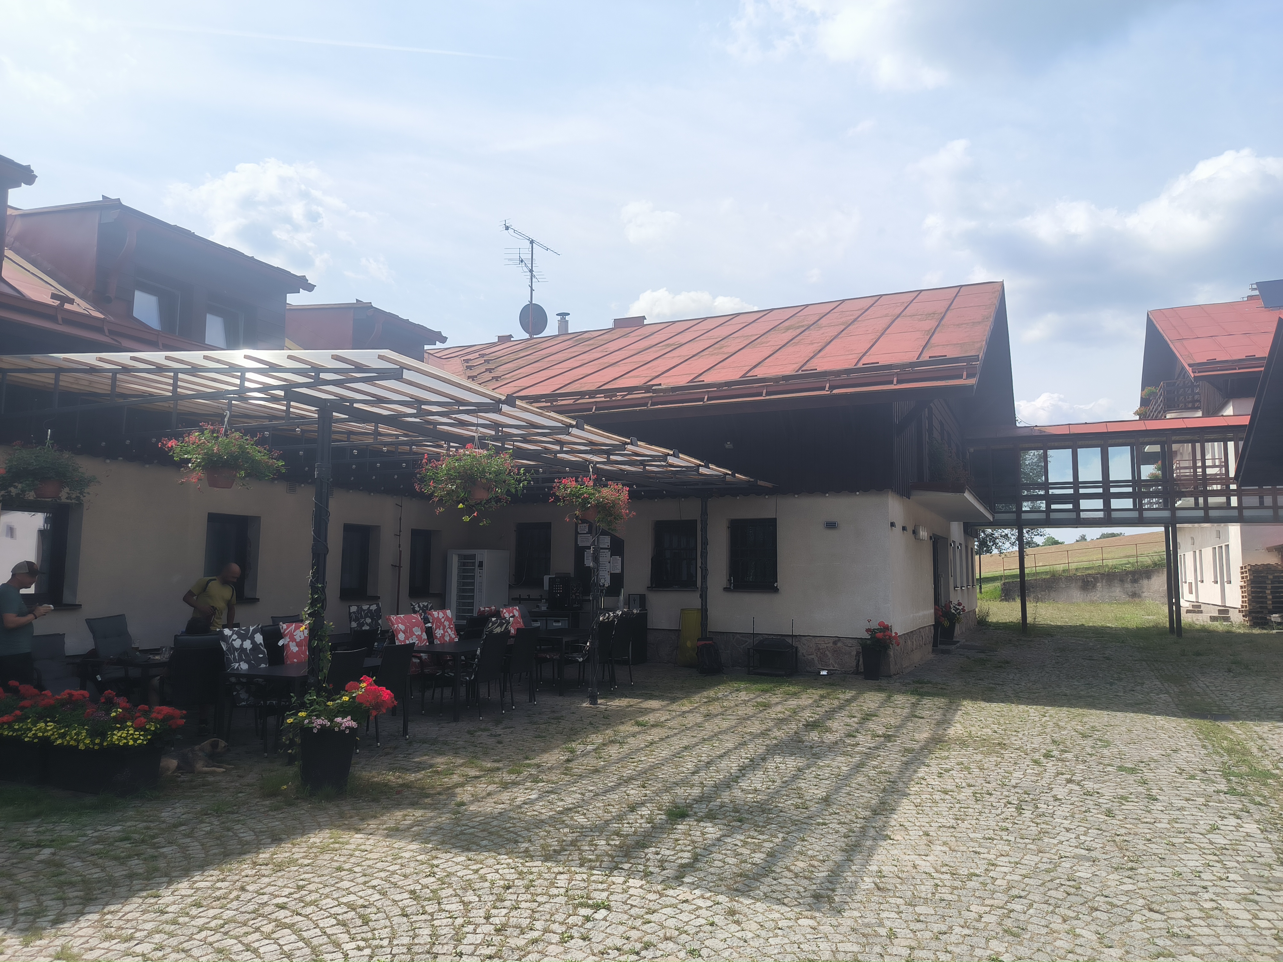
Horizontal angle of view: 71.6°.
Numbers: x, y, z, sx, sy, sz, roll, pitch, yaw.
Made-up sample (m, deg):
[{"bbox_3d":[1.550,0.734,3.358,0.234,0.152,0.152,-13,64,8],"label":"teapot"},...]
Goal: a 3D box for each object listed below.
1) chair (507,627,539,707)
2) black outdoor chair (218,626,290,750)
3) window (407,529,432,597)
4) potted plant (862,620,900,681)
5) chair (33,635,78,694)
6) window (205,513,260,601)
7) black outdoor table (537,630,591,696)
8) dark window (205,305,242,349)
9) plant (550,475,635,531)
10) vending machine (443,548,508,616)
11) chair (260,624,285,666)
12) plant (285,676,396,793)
[{"bbox_3d":[-1.642,2.248,10.853,0.600,0.930,0.560,-2,-7,24],"label":"chair"},{"bbox_3d":[-3.626,1.976,8.395,0.660,1.040,0.570,-3,-7,26],"label":"black outdoor chair"},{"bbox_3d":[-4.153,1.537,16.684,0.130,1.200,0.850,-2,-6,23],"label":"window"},{"bbox_3d":[3.419,2.414,12.750,0.510,0.833,0.480,-2,-7,24],"label":"potted plant"},{"bbox_3d":[-5.896,2.033,8.876,0.680,0.970,0.600,-3,-7,26],"label":"chair"},{"bbox_3d":[-5.729,1.071,12.392,0.180,1.170,0.810,-3,-7,28],"label":"window"},{"bbox_3d":[-1.063,2.476,12.344,0.880,0.740,1.500,-3,-7,26],"label":"black outdoor table"},{"bbox_3d":[-5.697,-2.007,12.108,0.120,0.700,0.590,-3,-7,28],"label":"dark window"},{"bbox_3d":[-0.581,0.282,10.632,0.930,0.640,0.850,0,-6,0],"label":"plant"},{"bbox_3d":[-2.892,2.172,15.743,0.830,1.870,0.760,-2,-7,24],"label":"vending machine"},{"bbox_3d":[-3.460,2.014,9.000,0.630,1.020,0.570,-2,-6,23],"label":"chair"},{"bbox_3d":[-2.271,1.870,6.720,0.650,0.860,0.600,-2,-6,23],"label":"plant"}]

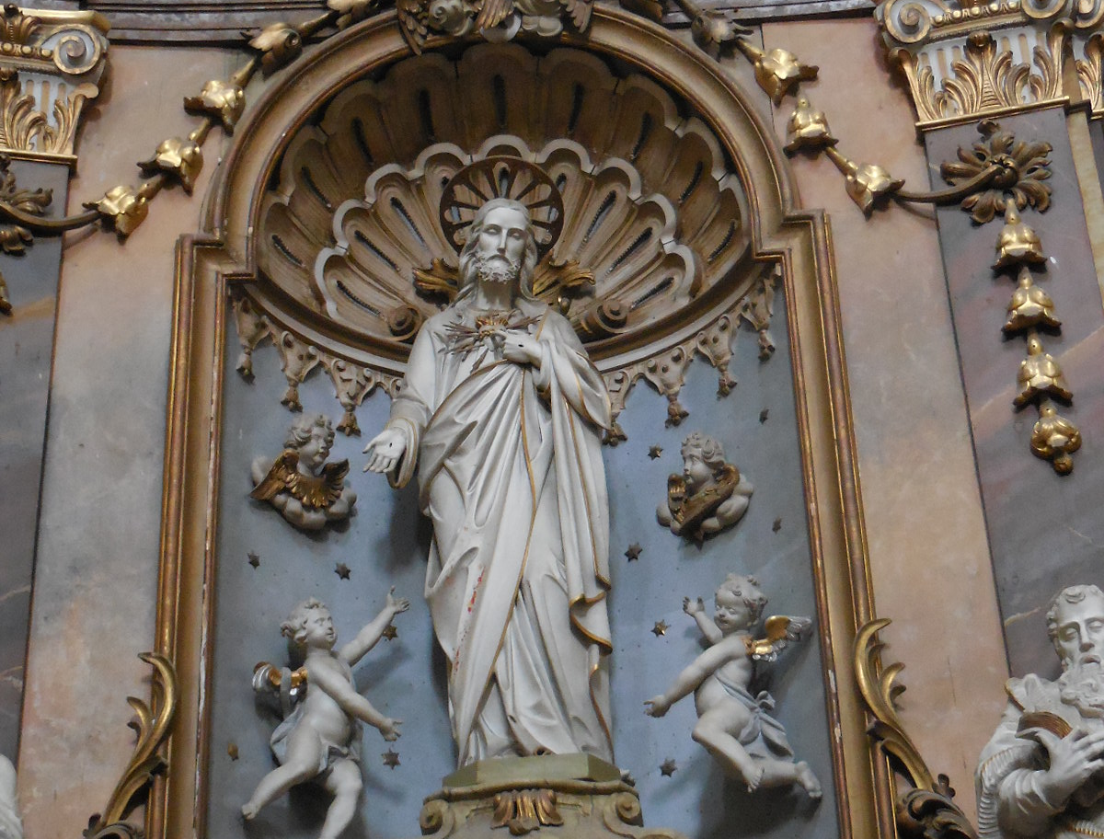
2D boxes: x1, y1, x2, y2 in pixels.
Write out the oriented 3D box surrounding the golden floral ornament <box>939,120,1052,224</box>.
[{"bbox_3d":[1.505,-0.841,7.507,0.385,0.403,0.130,-9,-29,12],"label":"golden floral ornament"}]

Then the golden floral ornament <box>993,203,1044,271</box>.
[{"bbox_3d":[1.426,-0.555,6.755,0.145,0.203,0.130,-9,-31,12],"label":"golden floral ornament"}]

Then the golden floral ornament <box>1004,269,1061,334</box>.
[{"bbox_3d":[1.572,-0.388,7.241,0.187,0.208,0.150,-9,-29,12],"label":"golden floral ornament"}]

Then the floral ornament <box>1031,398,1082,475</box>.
[{"bbox_3d":[1.597,0.056,7.003,0.159,0.239,0.130,-9,-29,12],"label":"floral ornament"}]

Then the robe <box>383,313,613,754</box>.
[{"bbox_3d":[-0.175,0.348,7.345,0.752,1.614,0.580,-2,-28,0],"label":"robe"}]

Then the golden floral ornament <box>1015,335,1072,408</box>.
[{"bbox_3d":[1.448,-0.141,6.515,0.155,0.213,0.130,-9,-31,12],"label":"golden floral ornament"}]

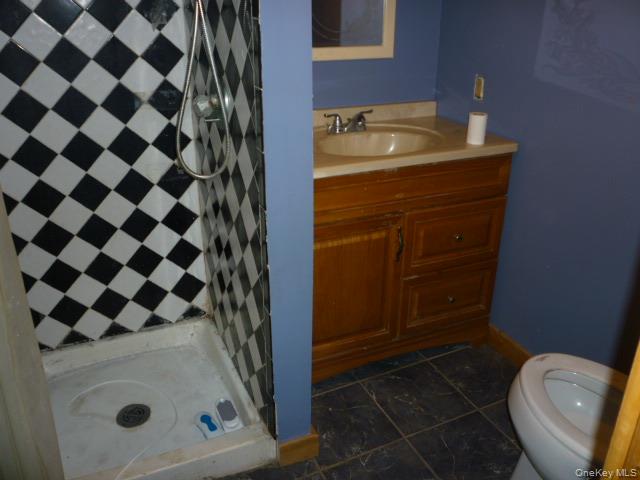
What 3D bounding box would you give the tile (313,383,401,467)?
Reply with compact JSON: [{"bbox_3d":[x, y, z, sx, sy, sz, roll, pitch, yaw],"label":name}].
[{"bbox_3d":[0.083,0.643,1.897,0.303,0.010,0.313,-11,26,-23],"label":"tile"}]

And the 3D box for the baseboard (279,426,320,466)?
[{"bbox_3d":[-0.065,0.673,1.712,0.138,0.085,0.025,-11,26,-23],"label":"baseboard"}]

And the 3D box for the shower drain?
[{"bbox_3d":[-0.649,0.613,1.864,0.115,0.012,0.115,-11,26,-23],"label":"shower drain"}]

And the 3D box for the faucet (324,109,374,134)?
[{"bbox_3d":[0.116,-0.447,2.062,0.213,0.070,0.124,-11,26,-23],"label":"faucet"}]

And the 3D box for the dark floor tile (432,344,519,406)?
[{"bbox_3d":[0.653,0.536,2.142,0.307,0.010,0.313,-11,26,-23],"label":"dark floor tile"}]

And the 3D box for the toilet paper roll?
[{"bbox_3d":[0.559,-0.395,1.903,0.065,0.104,0.065,0,24,0],"label":"toilet paper roll"}]

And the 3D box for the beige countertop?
[{"bbox_3d":[0.193,-0.357,1.986,0.927,0.037,0.538,-11,26,-23],"label":"beige countertop"}]

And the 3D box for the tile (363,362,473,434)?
[{"bbox_3d":[0.367,0.590,2.019,0.313,0.010,0.313,-11,26,-23],"label":"tile"}]

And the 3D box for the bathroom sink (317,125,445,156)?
[{"bbox_3d":[0.214,-0.310,1.996,0.468,0.138,0.408,-11,26,-23],"label":"bathroom sink"}]

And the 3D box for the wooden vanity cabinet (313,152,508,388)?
[{"bbox_3d":[0.186,0.048,2.169,0.909,0.857,0.528,-11,26,-23],"label":"wooden vanity cabinet"}]

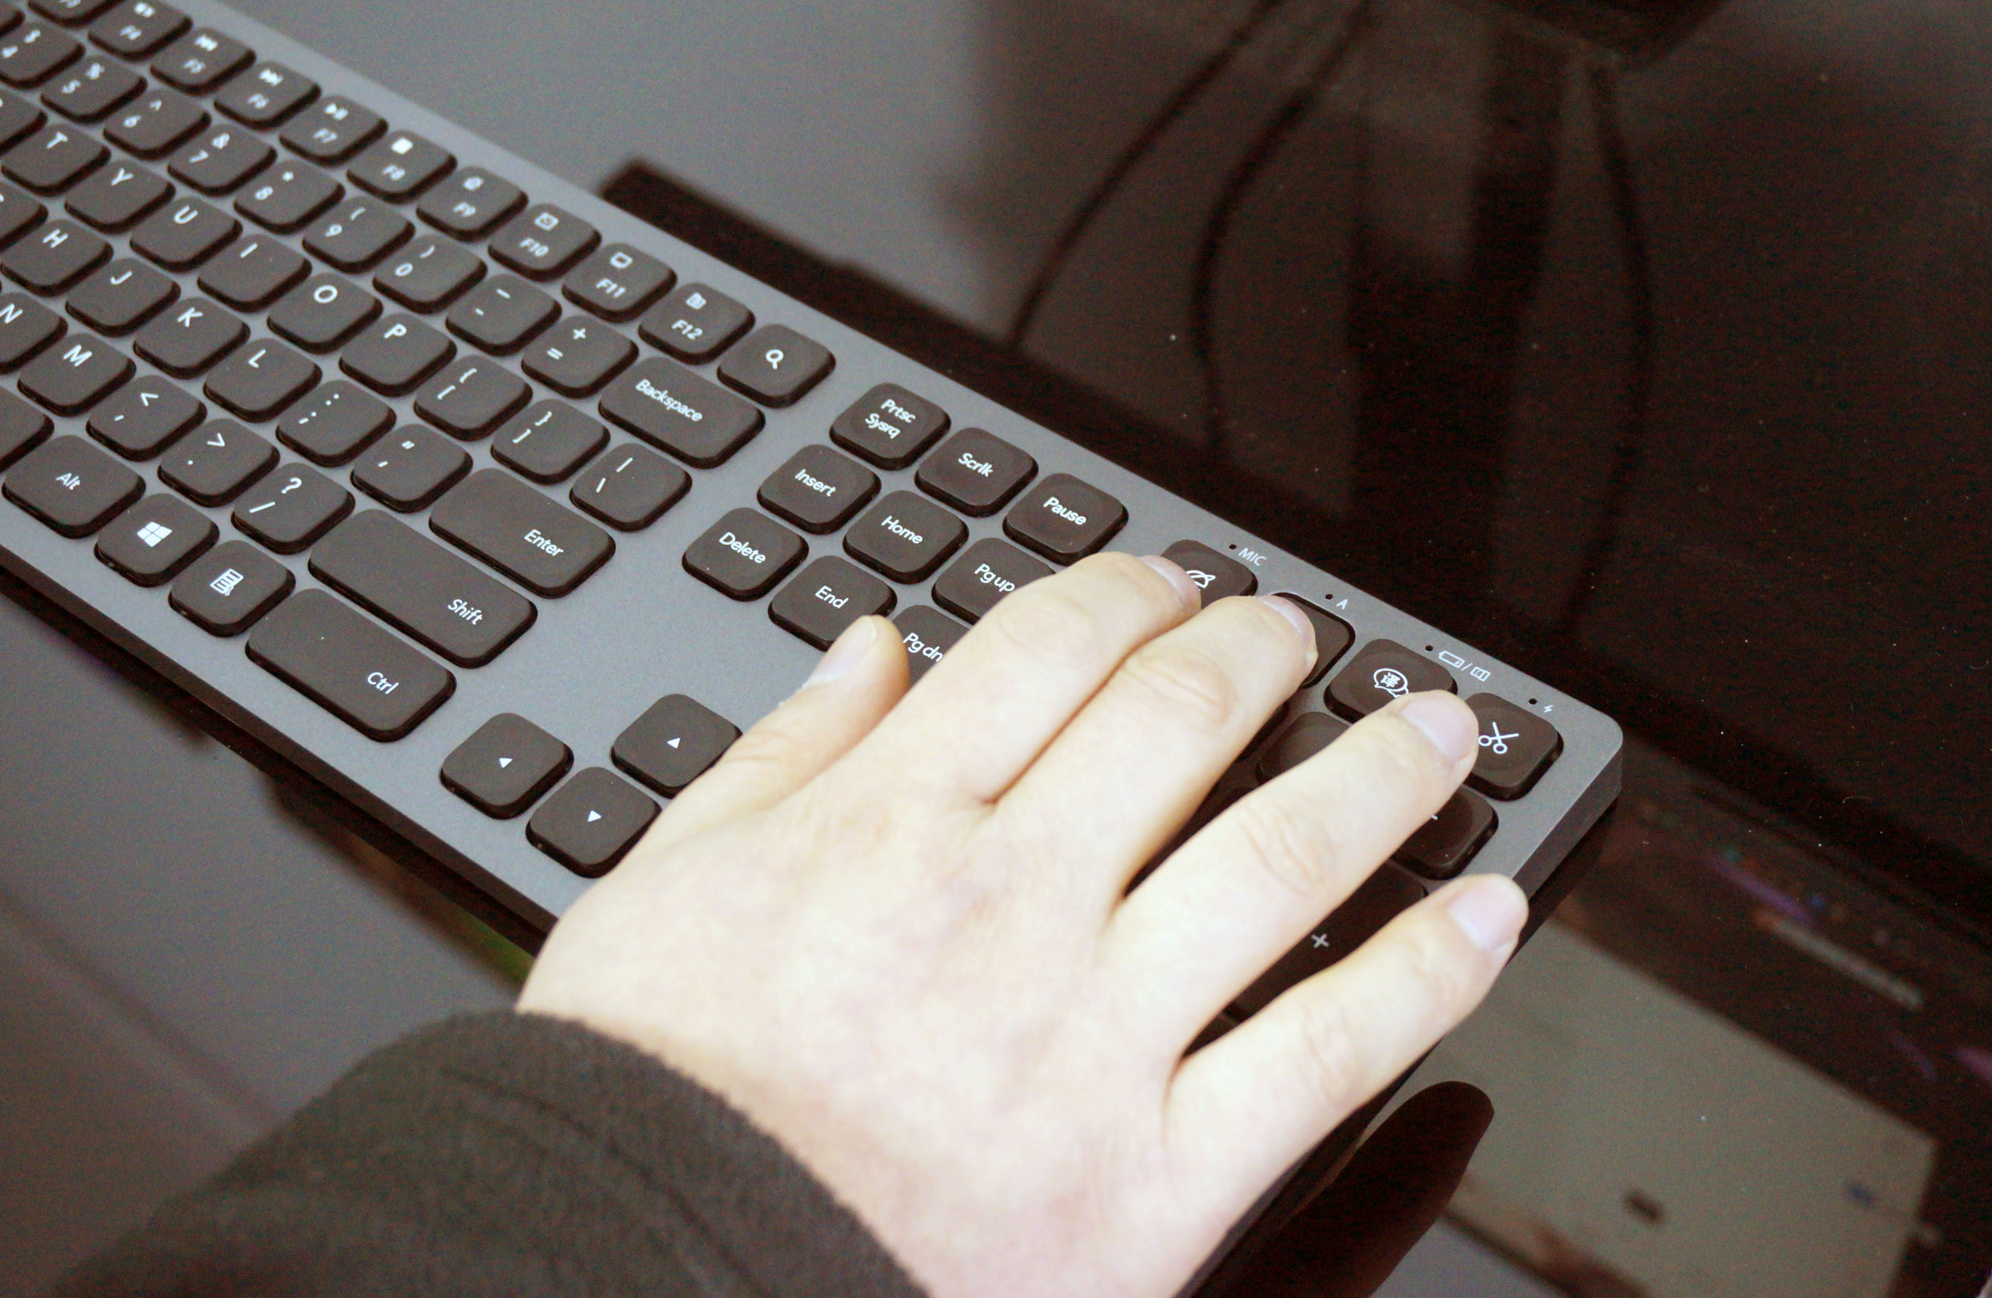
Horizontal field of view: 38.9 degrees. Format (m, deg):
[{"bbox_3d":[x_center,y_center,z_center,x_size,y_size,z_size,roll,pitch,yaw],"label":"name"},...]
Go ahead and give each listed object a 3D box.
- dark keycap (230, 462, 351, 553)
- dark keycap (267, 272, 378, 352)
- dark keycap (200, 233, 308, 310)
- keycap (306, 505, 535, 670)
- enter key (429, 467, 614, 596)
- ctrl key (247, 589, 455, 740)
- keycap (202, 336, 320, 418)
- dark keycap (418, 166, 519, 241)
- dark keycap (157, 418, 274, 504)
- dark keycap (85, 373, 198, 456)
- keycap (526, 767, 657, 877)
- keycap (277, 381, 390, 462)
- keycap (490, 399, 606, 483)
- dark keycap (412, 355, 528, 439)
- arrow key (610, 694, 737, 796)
[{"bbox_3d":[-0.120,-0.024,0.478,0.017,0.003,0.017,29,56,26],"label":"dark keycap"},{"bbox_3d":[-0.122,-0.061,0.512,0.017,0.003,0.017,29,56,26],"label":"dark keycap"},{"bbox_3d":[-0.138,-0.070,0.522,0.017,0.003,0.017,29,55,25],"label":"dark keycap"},{"bbox_3d":[-0.095,-0.010,0.467,0.041,0.003,0.017,29,55,25],"label":"keycap"},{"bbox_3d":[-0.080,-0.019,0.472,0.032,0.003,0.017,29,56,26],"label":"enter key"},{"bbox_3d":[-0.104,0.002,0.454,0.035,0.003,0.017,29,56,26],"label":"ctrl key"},{"bbox_3d":[-0.131,-0.048,0.502,0.017,0.003,0.017,29,55,25],"label":"keycap"},{"bbox_3d":[-0.100,-0.084,0.534,0.017,0.003,0.017,29,55,25],"label":"dark keycap"},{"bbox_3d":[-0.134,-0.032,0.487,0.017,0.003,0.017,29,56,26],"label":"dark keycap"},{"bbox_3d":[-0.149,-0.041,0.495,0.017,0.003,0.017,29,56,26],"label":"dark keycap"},{"bbox_3d":[-0.062,0.026,0.433,0.017,0.003,0.017,29,55,25],"label":"keycap"},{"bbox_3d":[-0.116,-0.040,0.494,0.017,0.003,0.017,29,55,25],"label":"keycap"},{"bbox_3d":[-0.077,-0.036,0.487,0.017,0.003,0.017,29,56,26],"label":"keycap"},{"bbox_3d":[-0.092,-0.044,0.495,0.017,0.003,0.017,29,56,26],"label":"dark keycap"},{"bbox_3d":[-0.050,0.015,0.443,0.017,0.003,0.017,29,55,25],"label":"arrow key"}]

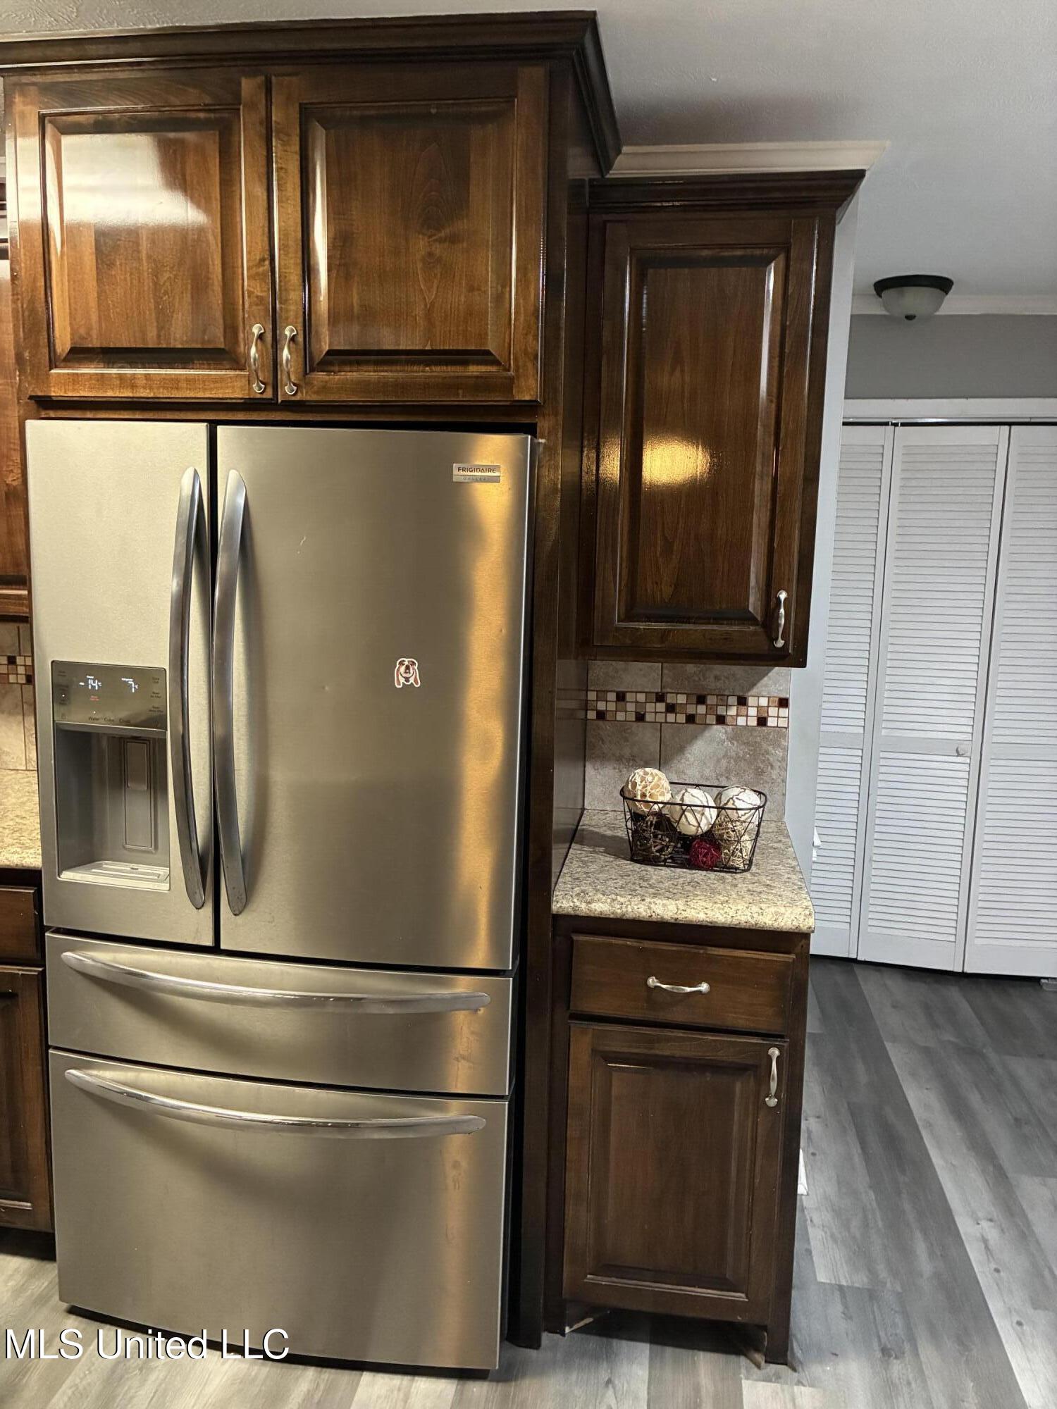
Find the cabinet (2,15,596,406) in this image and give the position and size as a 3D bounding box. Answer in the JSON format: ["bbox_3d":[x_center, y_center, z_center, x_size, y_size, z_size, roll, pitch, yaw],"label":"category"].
[{"bbox_3d":[-0.390,-0.878,2.151,1.092,0.625,0.684,3,9,8],"label":"cabinet"}]

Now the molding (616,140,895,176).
[{"bbox_3d":[0.458,-1.158,2.287,0.597,0.078,0.085,3,9,8],"label":"molding"}]

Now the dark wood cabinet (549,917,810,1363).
[{"bbox_3d":[0.324,0.796,2.329,0.478,0.882,0.640,3,8,8],"label":"dark wood cabinet"}]

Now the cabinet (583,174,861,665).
[{"bbox_3d":[0.387,-0.567,2.252,0.518,0.936,0.354,3,9,8],"label":"cabinet"}]

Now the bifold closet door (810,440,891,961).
[{"bbox_3d":[1.125,-0.018,4.027,0.385,2.017,0.035,3,8,8],"label":"bifold closet door"}]

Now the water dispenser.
[{"bbox_3d":[-0.755,0.125,1.990,0.222,0.410,0.120,3,8,10],"label":"water dispenser"}]

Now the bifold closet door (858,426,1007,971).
[{"bbox_3d":[1.499,0.004,3.942,0.387,2.017,0.035,3,8,12],"label":"bifold closet door"}]

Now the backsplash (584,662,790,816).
[{"bbox_3d":[0.377,0.076,2.529,0.478,0.393,0.014,3,9,8],"label":"backsplash"}]

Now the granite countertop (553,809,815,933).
[{"bbox_3d":[0.330,0.338,2.263,0.482,0.043,0.624,3,9,8],"label":"granite countertop"}]

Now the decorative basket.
[{"bbox_3d":[0.342,0.255,2.209,0.300,0.138,0.180,4,9,15],"label":"decorative basket"}]

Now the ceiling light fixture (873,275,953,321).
[{"bbox_3d":[1.240,-1.302,3.427,0.252,0.117,0.252,3,9,8],"label":"ceiling light fixture"}]

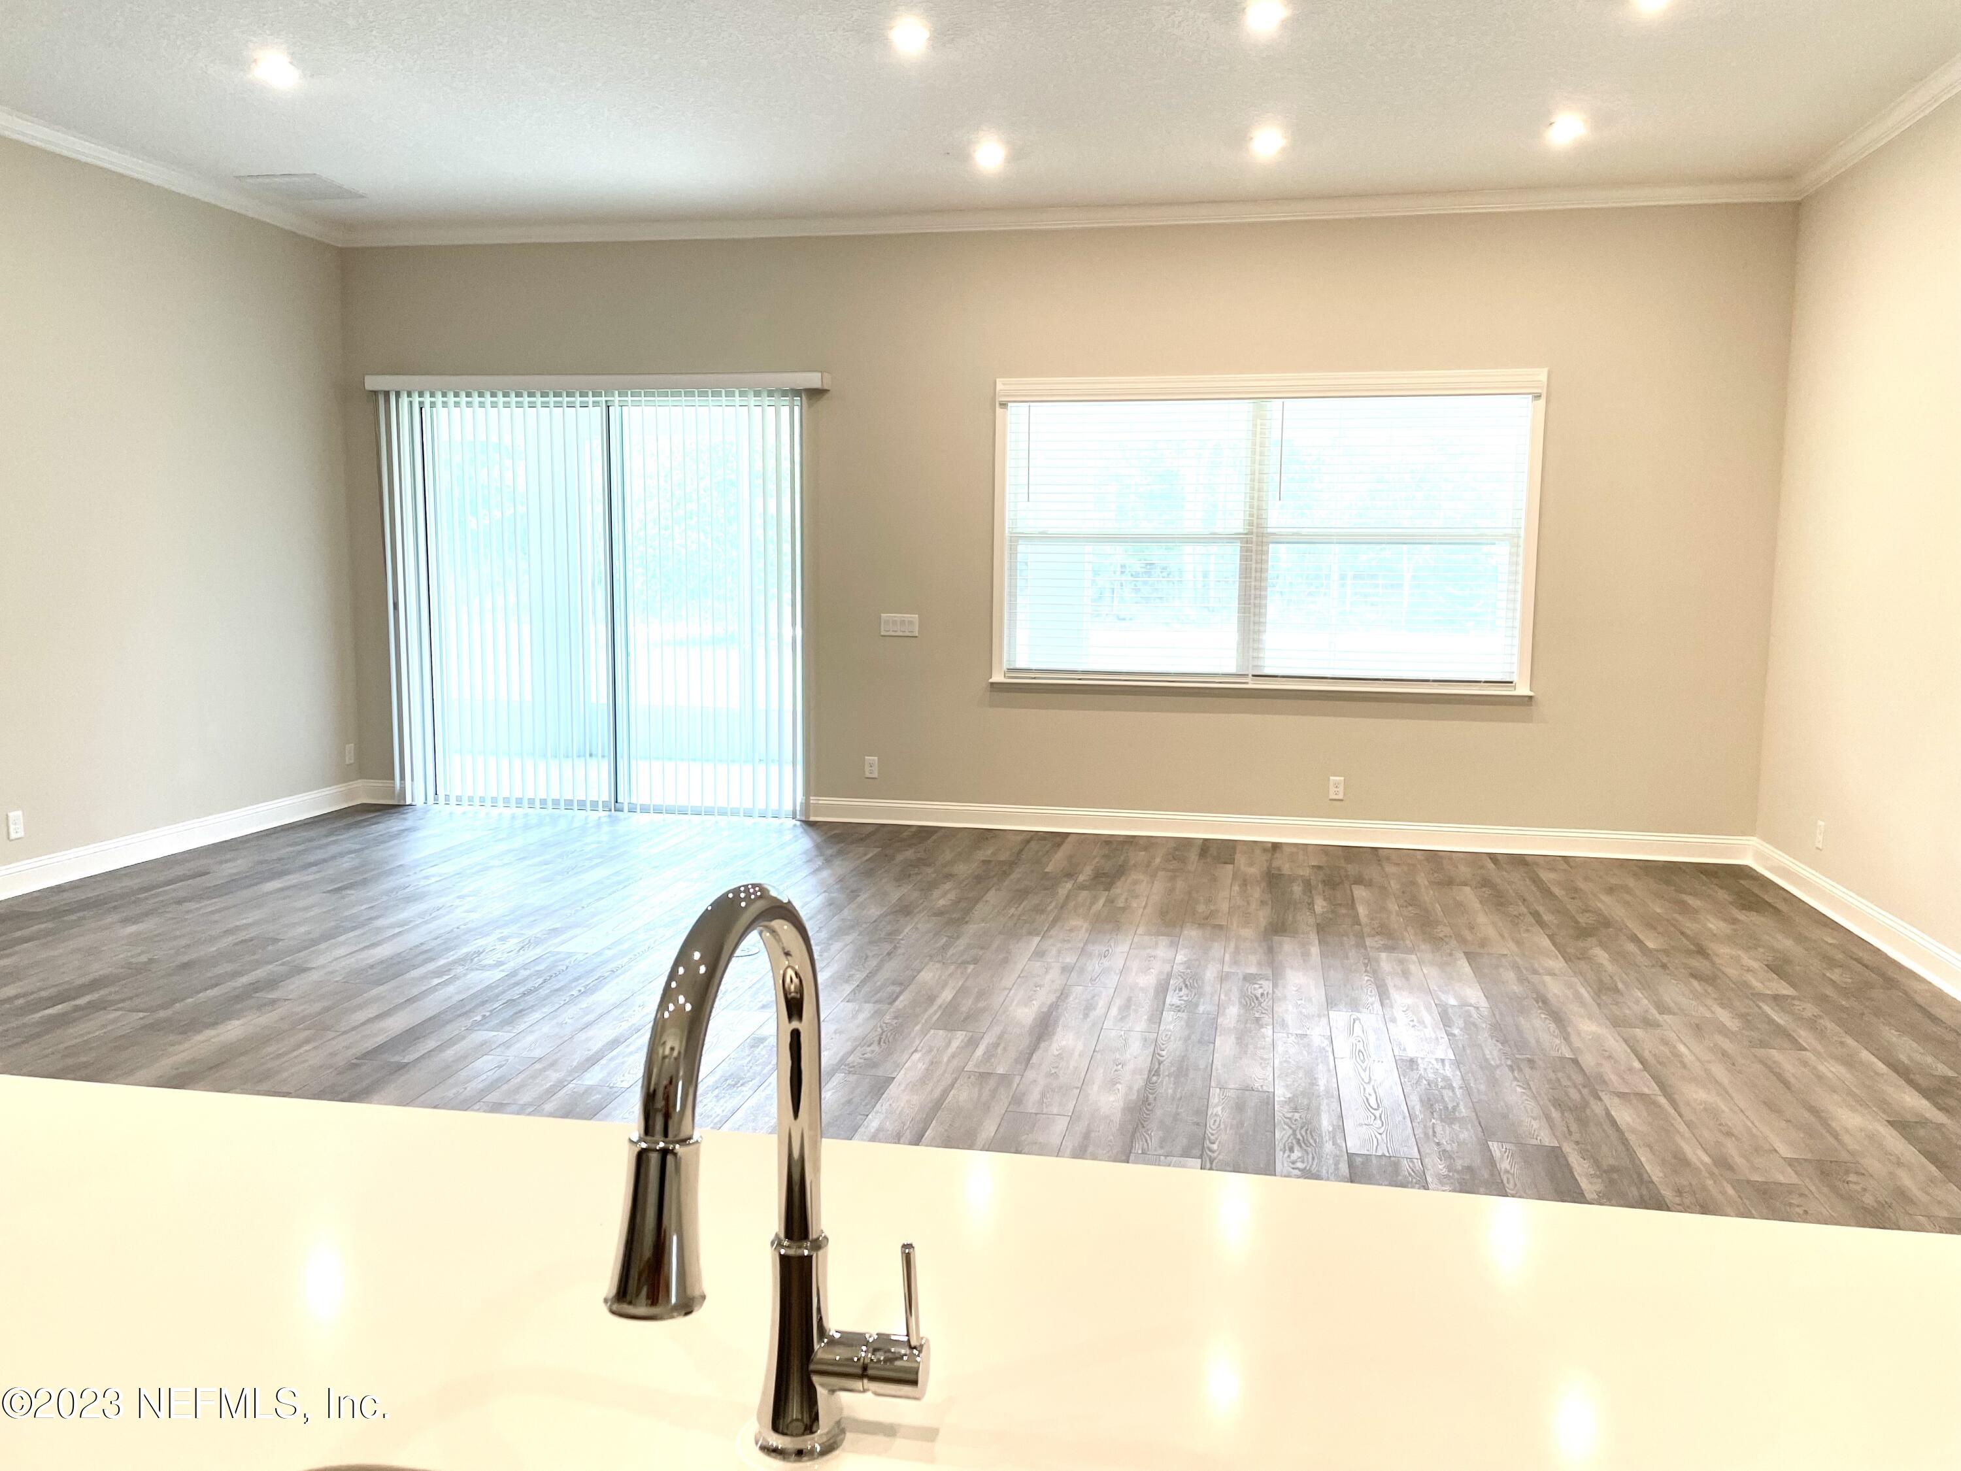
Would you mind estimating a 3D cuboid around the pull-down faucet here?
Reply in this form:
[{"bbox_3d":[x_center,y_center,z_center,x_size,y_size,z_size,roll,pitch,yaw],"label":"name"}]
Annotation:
[{"bbox_3d":[-0.111,0.274,0.819,0.114,0.383,0.256,2,7,15],"label":"pull-down faucet"}]

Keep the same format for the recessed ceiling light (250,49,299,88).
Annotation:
[{"bbox_3d":[-2.647,-2.500,5.526,0.155,0.030,0.155,2,7,11],"label":"recessed ceiling light"}]

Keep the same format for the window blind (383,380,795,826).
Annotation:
[{"bbox_3d":[-2.190,-0.730,8.241,2.491,2.350,0.100,2,7,11],"label":"window blind"}]

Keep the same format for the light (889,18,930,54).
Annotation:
[{"bbox_3d":[-0.247,-2.429,5.116,0.155,0.030,0.155,2,7,11],"label":"light"}]

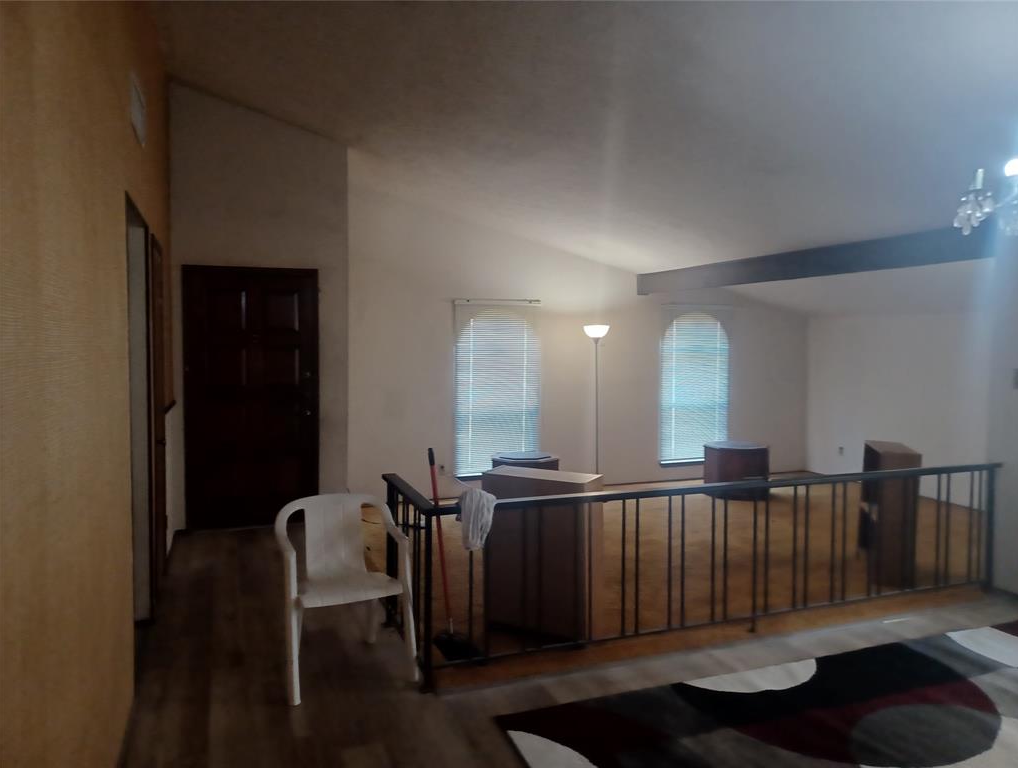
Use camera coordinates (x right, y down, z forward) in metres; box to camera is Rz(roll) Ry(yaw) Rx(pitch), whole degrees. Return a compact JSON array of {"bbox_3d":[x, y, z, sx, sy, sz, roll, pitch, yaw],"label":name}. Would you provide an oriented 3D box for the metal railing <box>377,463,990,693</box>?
[{"bbox_3d":[1.156,0.883,4.181,3.600,0.800,0.890,-1,4,-21],"label":"metal railing"}]

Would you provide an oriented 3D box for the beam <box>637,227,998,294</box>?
[{"bbox_3d":[2.122,-0.951,6.102,0.140,0.220,3.830,-1,4,-21],"label":"beam"}]

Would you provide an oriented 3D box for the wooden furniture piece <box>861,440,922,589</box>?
[{"bbox_3d":[2.555,0.841,4.983,0.260,0.820,0.580,1,3,16],"label":"wooden furniture piece"}]

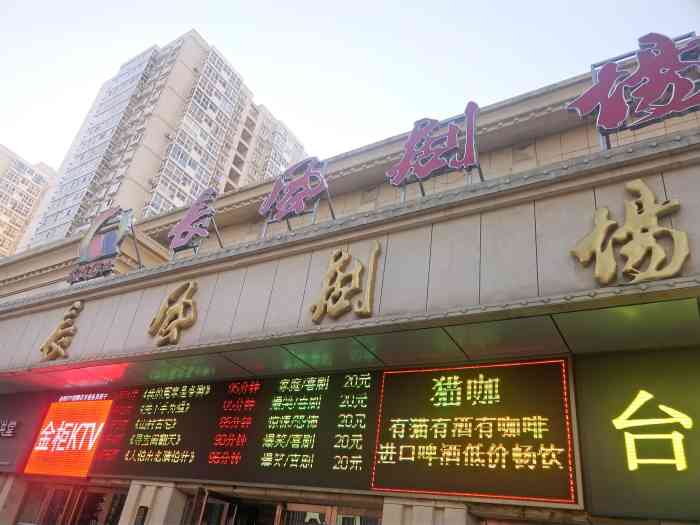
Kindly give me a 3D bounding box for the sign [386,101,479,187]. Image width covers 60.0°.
[{"bbox_3d":[1.138,-1.578,8.328,1.349,1.157,0.130,-11,-36,31],"label":"sign"}]

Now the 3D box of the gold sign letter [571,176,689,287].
[{"bbox_3d":[2.668,-0.276,5.885,1.022,1.154,0.130,-11,-36,31],"label":"gold sign letter"}]

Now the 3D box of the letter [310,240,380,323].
[{"bbox_3d":[-0.022,0.259,7.551,0.906,1.028,0.130,-11,-36,31],"label":"letter"}]

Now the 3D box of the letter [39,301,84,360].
[{"bbox_3d":[-4.992,1.199,10.665,0.896,1.054,0.130,-11,-36,31],"label":"letter"}]

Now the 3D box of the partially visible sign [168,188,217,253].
[{"bbox_3d":[-2.714,-0.747,10.668,1.063,1.157,0.130,-11,-36,31],"label":"partially visible sign"}]

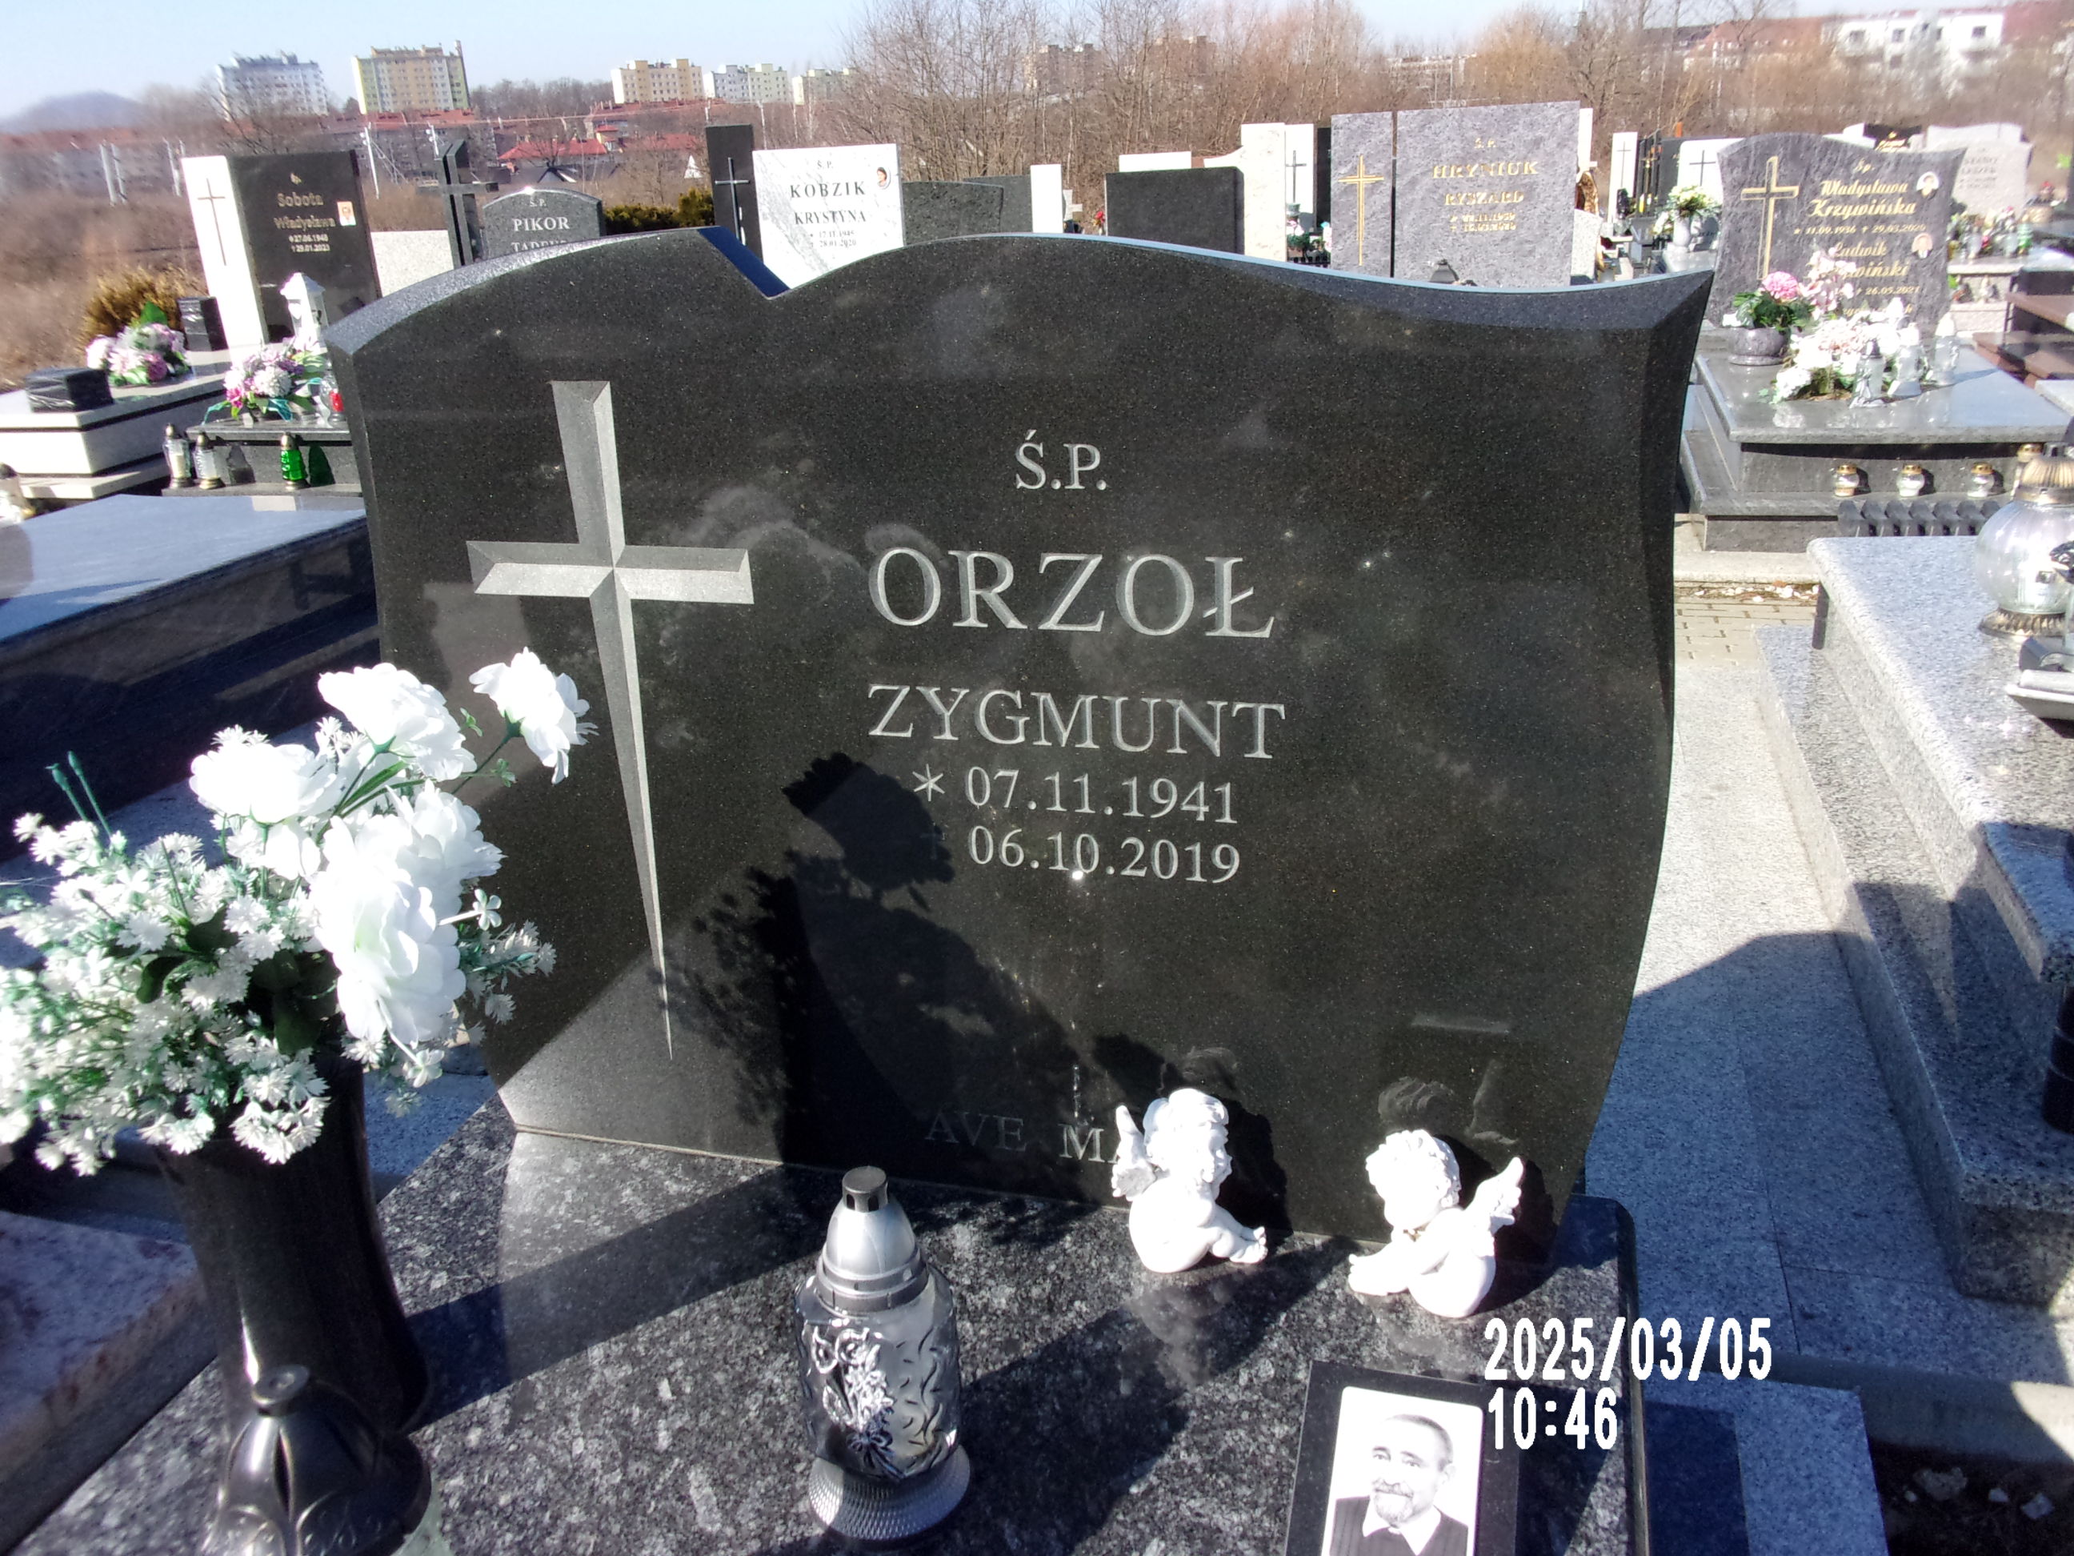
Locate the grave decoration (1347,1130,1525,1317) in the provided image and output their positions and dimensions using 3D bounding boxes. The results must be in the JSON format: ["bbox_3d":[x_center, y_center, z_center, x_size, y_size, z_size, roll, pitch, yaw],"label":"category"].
[{"bbox_3d":[0.319,0.354,1.346,0.140,0.150,0.090,5,23,21],"label":"grave decoration"}]

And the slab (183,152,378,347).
[{"bbox_3d":[-4.129,-2.921,9.311,1.101,1.012,0.110,3,23,16],"label":"slab"}]

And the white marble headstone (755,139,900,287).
[{"bbox_3d":[-1.004,-2.655,8.405,0.760,0.938,0.075,3,23,16],"label":"white marble headstone"}]

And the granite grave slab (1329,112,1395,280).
[{"bbox_3d":[1.485,-2.518,7.677,0.267,0.968,0.090,3,23,16],"label":"granite grave slab"}]

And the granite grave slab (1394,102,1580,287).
[{"bbox_3d":[2.004,-2.486,7.525,0.768,0.965,0.090,3,23,16],"label":"granite grave slab"}]

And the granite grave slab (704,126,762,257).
[{"bbox_3d":[-1.476,-2.743,8.527,0.247,1.062,0.090,3,23,16],"label":"granite grave slab"}]

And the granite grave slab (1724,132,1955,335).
[{"bbox_3d":[3.374,-2.326,7.200,0.960,0.839,0.090,3,23,16],"label":"granite grave slab"}]

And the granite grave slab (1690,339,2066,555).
[{"bbox_3d":[3.082,-1.345,6.421,1.120,0.390,2.300,3,23,16],"label":"granite grave slab"}]

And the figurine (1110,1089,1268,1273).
[{"bbox_3d":[0.127,0.335,1.409,0.132,0.160,0.090,-2,22,2],"label":"figurine"}]

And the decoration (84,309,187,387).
[{"bbox_3d":[-4.547,-2.190,8.479,0.430,0.330,0.400,3,23,16],"label":"decoration"}]

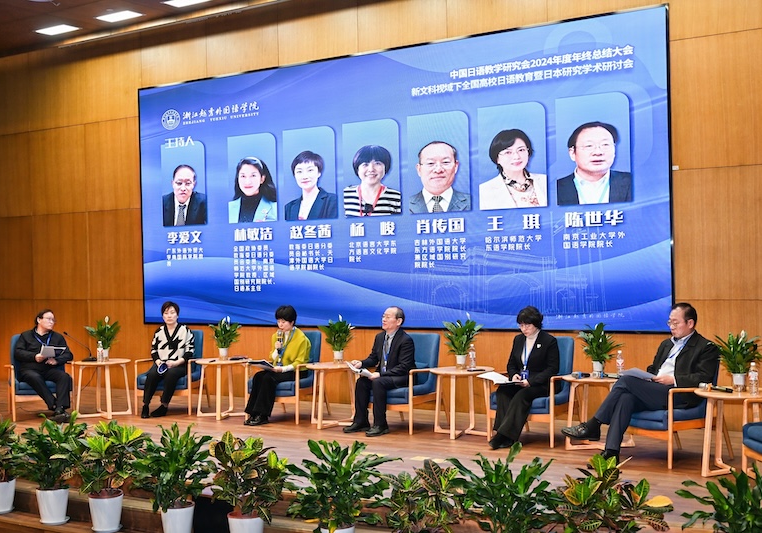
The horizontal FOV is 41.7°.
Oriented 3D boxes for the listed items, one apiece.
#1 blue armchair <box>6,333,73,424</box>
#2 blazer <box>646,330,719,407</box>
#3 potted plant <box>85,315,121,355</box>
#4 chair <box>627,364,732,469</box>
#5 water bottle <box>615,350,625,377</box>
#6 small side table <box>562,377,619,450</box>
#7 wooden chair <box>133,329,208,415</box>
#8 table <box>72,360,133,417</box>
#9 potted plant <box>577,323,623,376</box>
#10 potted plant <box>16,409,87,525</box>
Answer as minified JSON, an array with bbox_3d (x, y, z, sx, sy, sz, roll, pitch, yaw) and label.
[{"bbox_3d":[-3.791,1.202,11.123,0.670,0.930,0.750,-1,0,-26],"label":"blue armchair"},{"bbox_3d":[2.350,0.790,7.909,0.430,0.600,0.520,-1,0,-30],"label":"blazer"},{"bbox_3d":[-3.089,0.800,11.129,0.401,0.497,0.381,-1,0,0],"label":"potted plant"},{"bbox_3d":[2.312,1.069,7.900,0.690,0.890,0.660,-1,0,-25],"label":"chair"},{"bbox_3d":[1.997,0.818,8.324,0.066,0.233,0.066,-1,0,0],"label":"water bottle"},{"bbox_3d":[1.847,1.238,8.434,0.600,0.598,0.600,-1,0,-4],"label":"small side table"},{"bbox_3d":[-2.327,1.184,11.273,0.675,0.895,0.720,-1,0,11],"label":"wooden chair"},{"bbox_3d":[-3.036,1.336,10.961,0.620,0.585,0.620,-1,0,0],"label":"table"},{"bbox_3d":[1.879,0.706,8.541,0.376,0.455,0.364,-1,0,33],"label":"potted plant"},{"bbox_3d":[-2.551,1.540,7.718,0.540,0.850,0.530,-1,0,37],"label":"potted plant"}]

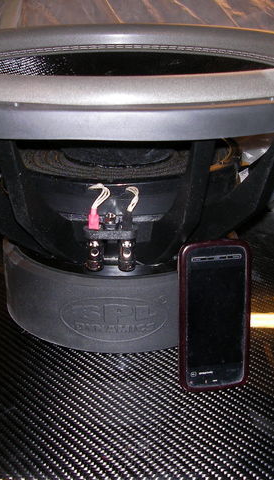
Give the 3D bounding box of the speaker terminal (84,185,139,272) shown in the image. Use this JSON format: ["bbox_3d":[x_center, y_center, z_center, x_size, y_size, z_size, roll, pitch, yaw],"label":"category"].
[{"bbox_3d":[-0.019,-0.009,0.526,0.041,0.063,0.028,0,21,0],"label":"speaker terminal"}]

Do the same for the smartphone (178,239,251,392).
[{"bbox_3d":[0.056,0.055,0.505,0.052,0.111,0.015,-4,15,-9],"label":"smartphone"}]

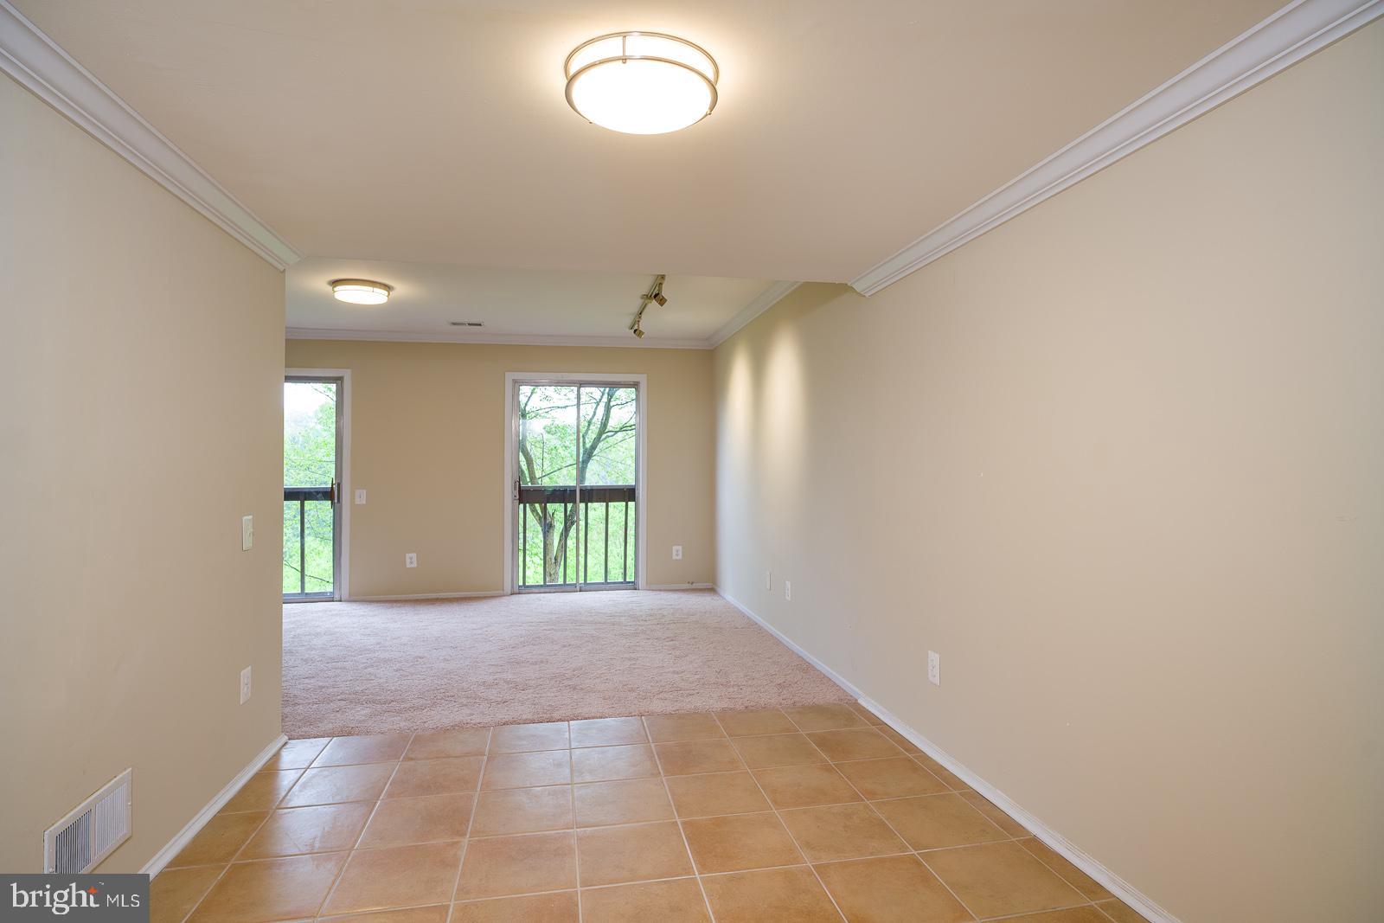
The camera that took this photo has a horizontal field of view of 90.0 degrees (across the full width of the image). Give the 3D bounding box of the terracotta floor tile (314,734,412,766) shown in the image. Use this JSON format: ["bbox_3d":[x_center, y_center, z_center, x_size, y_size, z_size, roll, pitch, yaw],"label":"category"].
[{"bbox_3d":[-1.391,1.242,2.973,0.336,0.010,0.334,0,-1,-11],"label":"terracotta floor tile"}]

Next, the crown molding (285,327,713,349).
[{"bbox_3d":[-2.142,-1.173,6.593,4.820,0.090,0.085,0,-1,-11],"label":"crown molding"}]

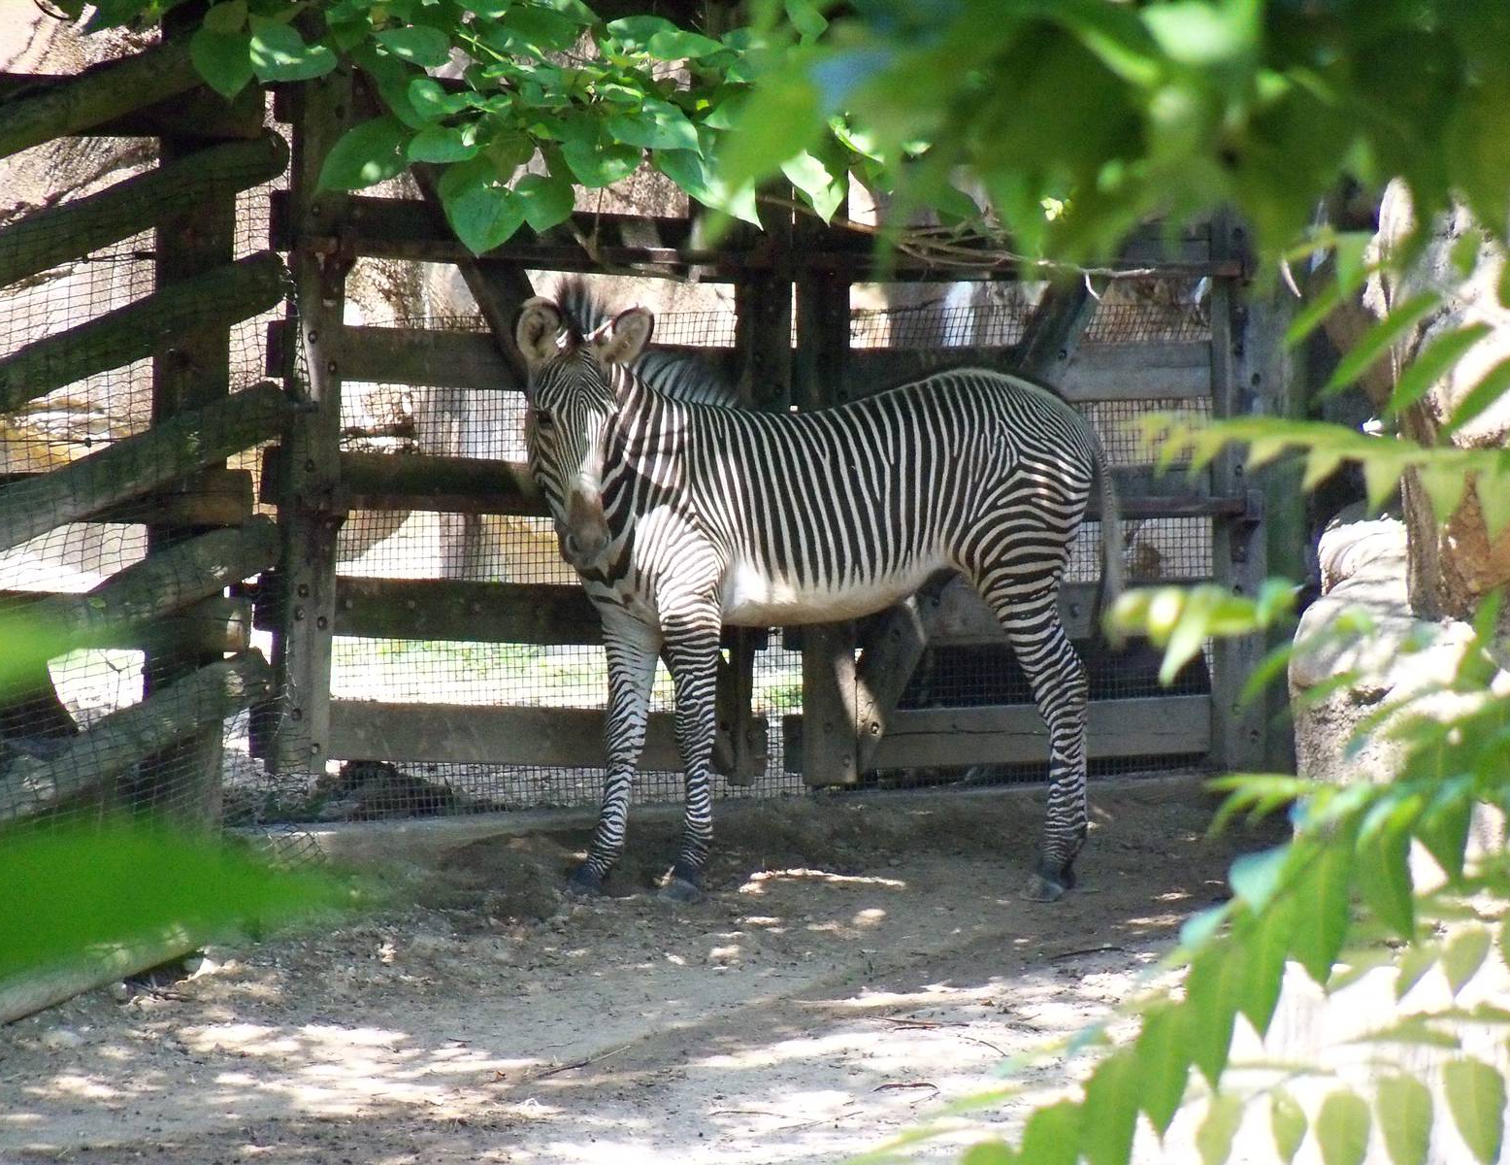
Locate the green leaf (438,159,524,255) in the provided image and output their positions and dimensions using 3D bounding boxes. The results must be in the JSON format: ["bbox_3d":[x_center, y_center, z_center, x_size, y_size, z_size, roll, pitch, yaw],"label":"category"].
[{"bbox_3d":[-0.620,-0.843,29.000,0.195,0.214,0.070,0,4,-6],"label":"green leaf"}]

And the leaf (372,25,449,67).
[{"bbox_3d":[-0.641,-1.002,24.000,0.145,0.071,0.090,0,7,0],"label":"leaf"}]

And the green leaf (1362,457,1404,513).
[{"bbox_3d":[0.514,-0.081,10.500,0.035,0.048,0.018,0,4,-6],"label":"green leaf"}]

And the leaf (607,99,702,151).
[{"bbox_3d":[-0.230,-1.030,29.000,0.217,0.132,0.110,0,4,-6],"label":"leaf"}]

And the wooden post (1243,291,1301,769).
[{"bbox_3d":[1.319,-0.184,32.700,0.140,1.361,0.140,-3,5,-37],"label":"wooden post"}]

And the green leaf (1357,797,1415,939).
[{"bbox_3d":[0.517,0.235,10.500,0.050,0.113,0.035,0,7,0],"label":"green leaf"}]

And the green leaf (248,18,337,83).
[{"bbox_3d":[-0.865,-0.994,24.000,0.166,0.111,0.080,0,7,0],"label":"green leaf"}]

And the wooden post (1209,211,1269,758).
[{"bbox_3d":[1.213,-0.266,32.200,0.135,1.474,0.090,-4,8,-32],"label":"wooden post"}]

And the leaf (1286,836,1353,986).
[{"bbox_3d":[0.463,0.270,10.500,0.053,0.118,0.030,0,4,-6],"label":"leaf"}]

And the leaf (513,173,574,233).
[{"bbox_3d":[-0.483,-0.860,29.100,0.149,0.138,0.060,0,4,-6],"label":"leaf"}]

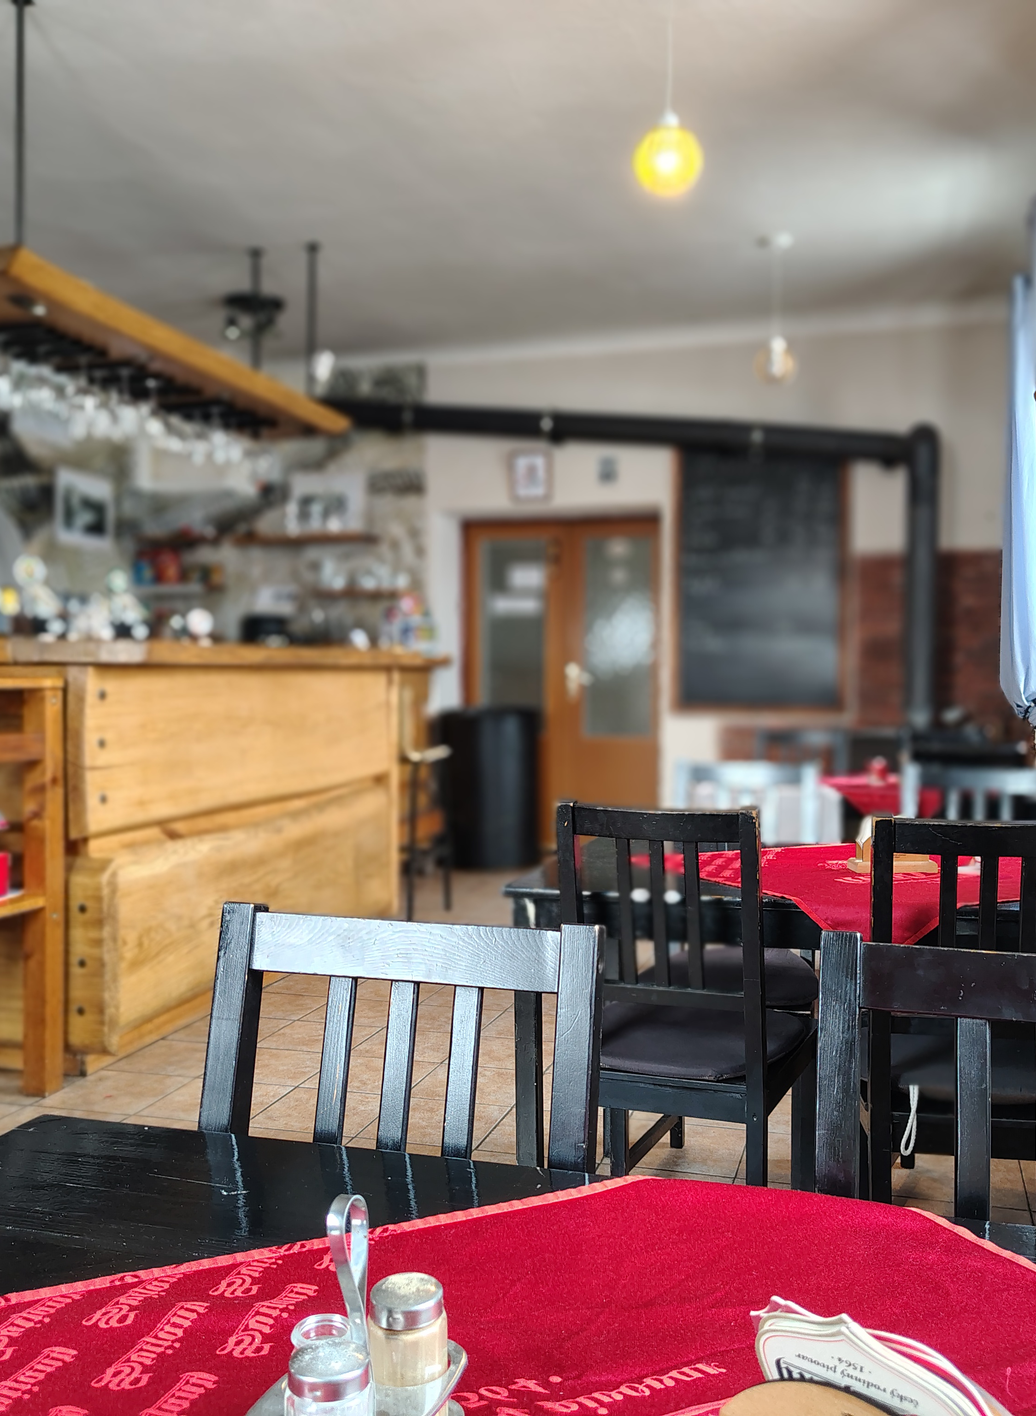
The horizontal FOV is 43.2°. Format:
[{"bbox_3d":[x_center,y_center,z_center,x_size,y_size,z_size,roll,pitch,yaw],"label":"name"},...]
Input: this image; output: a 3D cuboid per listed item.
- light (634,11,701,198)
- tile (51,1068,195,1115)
[{"bbox_3d":[0.390,-1.618,3.414,0.172,0.572,0.172,0,1,16],"label":"light"},{"bbox_3d":[-1.095,1.044,3.553,0.306,0.010,0.306,0,2,17],"label":"tile"}]

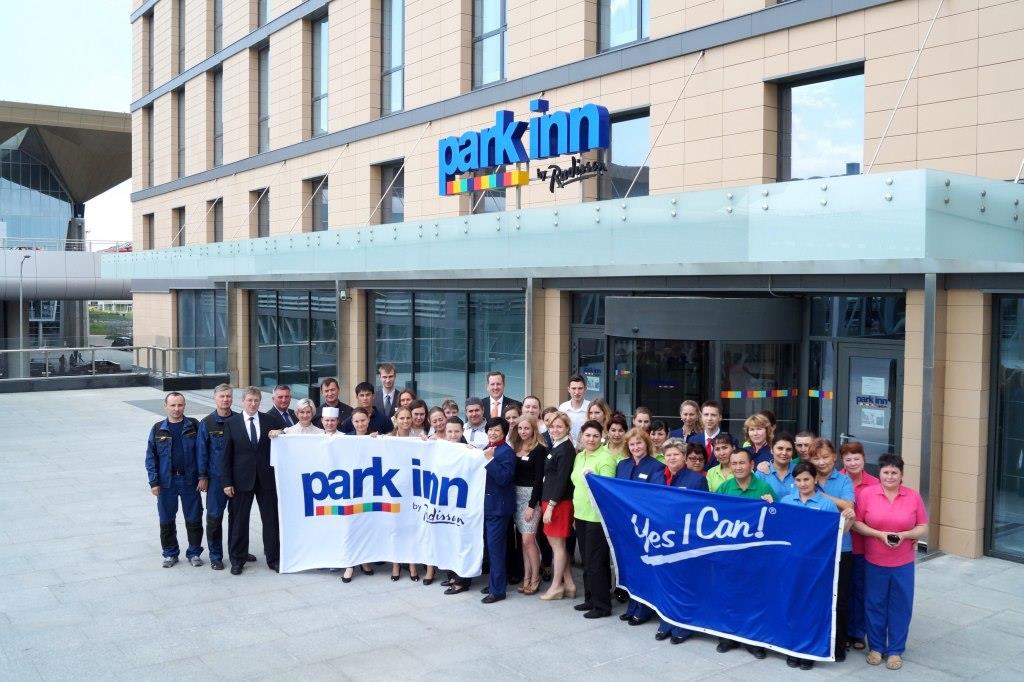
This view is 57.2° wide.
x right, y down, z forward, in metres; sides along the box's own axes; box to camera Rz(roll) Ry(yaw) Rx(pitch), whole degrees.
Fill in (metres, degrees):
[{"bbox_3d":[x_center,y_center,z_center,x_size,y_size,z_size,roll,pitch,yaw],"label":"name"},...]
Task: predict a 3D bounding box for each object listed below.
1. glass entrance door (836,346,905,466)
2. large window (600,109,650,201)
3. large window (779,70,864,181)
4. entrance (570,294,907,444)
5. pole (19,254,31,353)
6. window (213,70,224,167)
[{"bbox_3d":[4.355,1.192,11.385,0.111,2.202,0.949,-2,4,-37],"label":"glass entrance door"},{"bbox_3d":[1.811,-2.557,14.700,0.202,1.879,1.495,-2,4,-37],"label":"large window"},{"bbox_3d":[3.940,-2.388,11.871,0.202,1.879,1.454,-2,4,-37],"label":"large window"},{"bbox_3d":[2.327,0.778,12.966,1.566,2.828,6.111,-2,4,-37],"label":"entrance"},{"bbox_3d":[-32.687,-0.609,63.166,0.750,10.270,0.250,0,3,0],"label":"pole"},{"bbox_3d":[-8.835,-6.797,28.694,0.202,2.949,1.515,-2,4,-37],"label":"window"}]

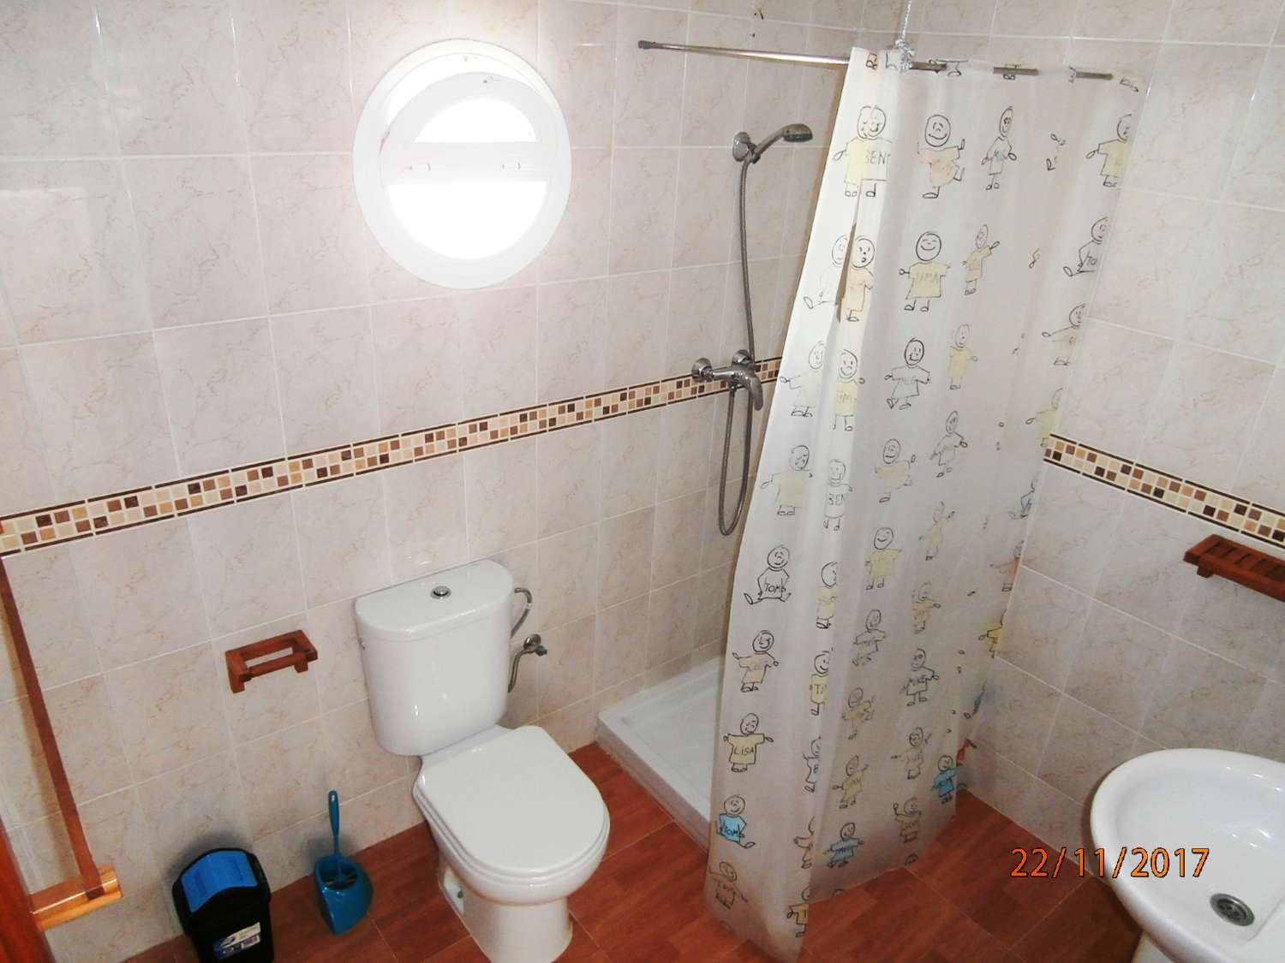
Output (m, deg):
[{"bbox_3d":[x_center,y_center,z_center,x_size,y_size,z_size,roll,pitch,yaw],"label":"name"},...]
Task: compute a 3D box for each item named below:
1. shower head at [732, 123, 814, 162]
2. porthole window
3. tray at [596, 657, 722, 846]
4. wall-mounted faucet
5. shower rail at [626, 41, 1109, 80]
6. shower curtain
[{"bbox_3d":[0.317,-0.827,2.176,0.080,0.110,0.238,-16,31,-35],"label":"shower head"},{"bbox_3d":[-0.336,-0.636,1.829,0.492,0.492,0.100,-16,31,-35],"label":"porthole window"},{"bbox_3d":[0.419,0.826,2.734,0.799,0.105,0.800,-16,31,-35],"label":"tray"},{"bbox_3d":[0.272,-0.275,2.478,0.225,0.130,0.168,-16,31,-35],"label":"wall-mounted faucet"},{"bbox_3d":[0.508,-0.920,1.955,0.762,0.043,0.713,-16,31,-35],"label":"shower rail"},{"bbox_3d":[0.626,0.110,2.048,0.932,1.977,0.330,-16,31,-35],"label":"shower curtain"}]

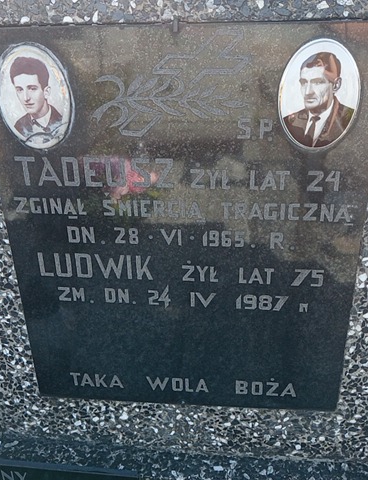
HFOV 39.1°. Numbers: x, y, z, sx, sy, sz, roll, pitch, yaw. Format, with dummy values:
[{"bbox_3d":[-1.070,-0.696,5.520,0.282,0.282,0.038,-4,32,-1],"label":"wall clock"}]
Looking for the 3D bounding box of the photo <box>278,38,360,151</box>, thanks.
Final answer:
[{"bbox_3d":[0.150,-0.157,0.569,0.089,0.120,0.012,1,26,5],"label":"photo"}]

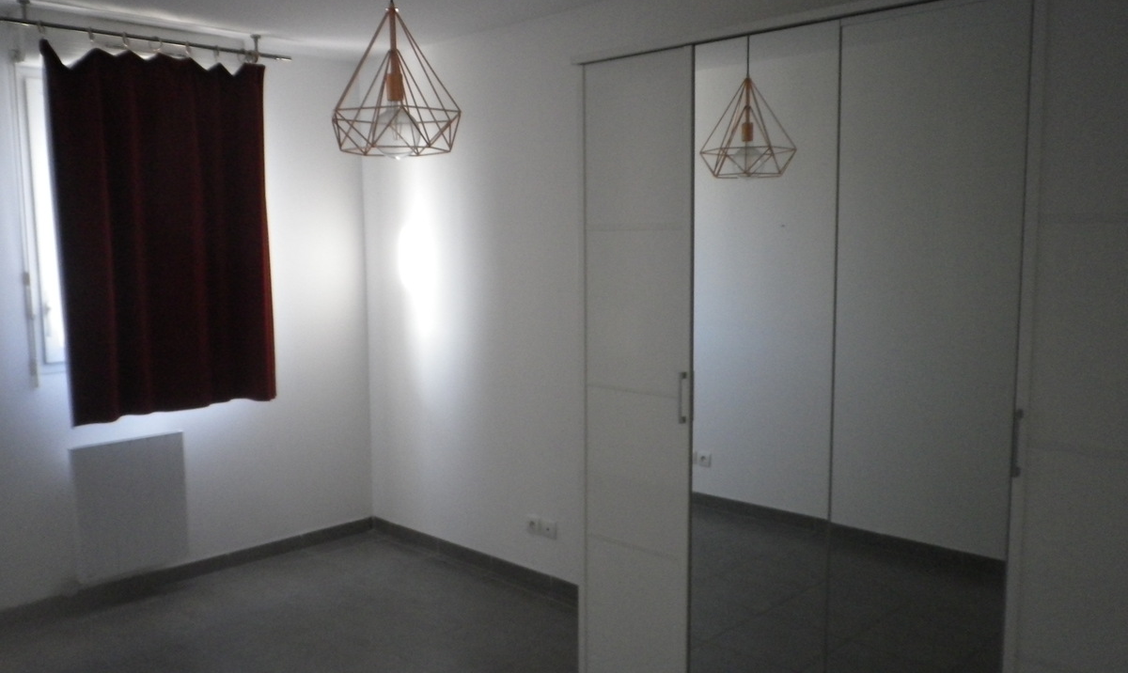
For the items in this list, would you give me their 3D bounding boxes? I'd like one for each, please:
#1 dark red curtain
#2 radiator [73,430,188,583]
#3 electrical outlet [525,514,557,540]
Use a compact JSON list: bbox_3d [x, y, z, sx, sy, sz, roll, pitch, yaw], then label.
[{"bbox_3d":[-1.727,-0.442,4.030,0.095,1.571,0.940,5,8,43],"label":"dark red curtain"},{"bbox_3d":[-1.922,0.751,4.055,0.082,0.594,0.461,5,8,43],"label":"radiator"},{"bbox_3d":[-0.106,0.866,4.130,0.190,0.085,0.012,5,8,43],"label":"electrical outlet"}]

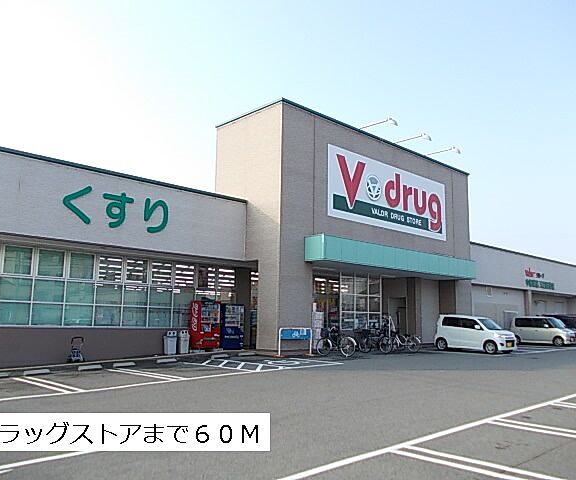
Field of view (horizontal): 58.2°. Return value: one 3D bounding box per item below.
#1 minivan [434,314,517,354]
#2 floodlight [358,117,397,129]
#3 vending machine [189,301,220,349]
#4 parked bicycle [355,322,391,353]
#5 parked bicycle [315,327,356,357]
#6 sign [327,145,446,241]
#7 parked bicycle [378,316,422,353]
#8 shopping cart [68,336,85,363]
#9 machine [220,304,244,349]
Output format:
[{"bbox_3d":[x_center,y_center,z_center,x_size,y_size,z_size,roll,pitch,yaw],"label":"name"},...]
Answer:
[{"bbox_3d":[8.597,4.276,23.681,1.475,1.640,3.395,9,-12,-44],"label":"minivan"},{"bbox_3d":[4.302,-5.426,24.835,0.320,0.400,2.150,9,-12,-44],"label":"floodlight"},{"bbox_3d":[-3.305,3.434,20.743,0.970,1.840,0.740,9,-12,-44],"label":"vending machine"},{"bbox_3d":[3.745,4.272,22.120,0.570,1.100,1.750,9,-12,-44],"label":"parked bicycle"},{"bbox_3d":[1.844,3.942,20.013,0.570,1.090,1.760,9,-12,-44],"label":"parked bicycle"},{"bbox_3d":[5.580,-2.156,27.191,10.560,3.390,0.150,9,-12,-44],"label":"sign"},{"bbox_3d":[5.081,4.423,23.175,0.570,1.140,1.780,9,-12,-44],"label":"parked bicycle"},{"bbox_3d":[-6.889,3.564,16.858,0.430,0.830,0.450,9,-12,-44],"label":"shopping cart"},{"bbox_3d":[-2.439,3.635,21.624,1.000,1.830,0.720,9,-12,-44],"label":"machine"}]

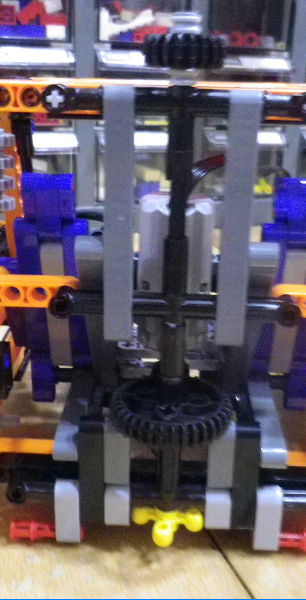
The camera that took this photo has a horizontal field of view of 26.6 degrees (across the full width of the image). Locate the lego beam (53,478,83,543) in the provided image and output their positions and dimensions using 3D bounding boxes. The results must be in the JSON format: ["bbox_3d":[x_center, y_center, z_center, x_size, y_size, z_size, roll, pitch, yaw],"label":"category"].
[{"bbox_3d":[-0.027,0.068,0.211,0.008,0.023,0.007,2,22,2],"label":"lego beam"}]

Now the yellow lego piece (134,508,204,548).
[{"bbox_3d":[0.005,0.071,0.213,0.024,0.008,0.024,4,22,6],"label":"yellow lego piece"}]

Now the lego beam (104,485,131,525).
[{"bbox_3d":[-0.011,0.065,0.209,0.008,0.015,0.007,2,22,2],"label":"lego beam"}]

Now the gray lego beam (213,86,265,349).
[{"bbox_3d":[0.023,-0.020,0.176,0.008,0.071,0.008,2,22,2],"label":"gray lego beam"}]

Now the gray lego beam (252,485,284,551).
[{"bbox_3d":[0.037,0.071,0.211,0.008,0.024,0.008,2,22,2],"label":"gray lego beam"}]

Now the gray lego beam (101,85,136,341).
[{"bbox_3d":[-0.009,-0.021,0.177,0.008,0.071,0.007,2,22,2],"label":"gray lego beam"}]

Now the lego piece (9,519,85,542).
[{"bbox_3d":[-0.035,0.076,0.214,0.024,0.007,0.007,2,22,2],"label":"lego piece"}]

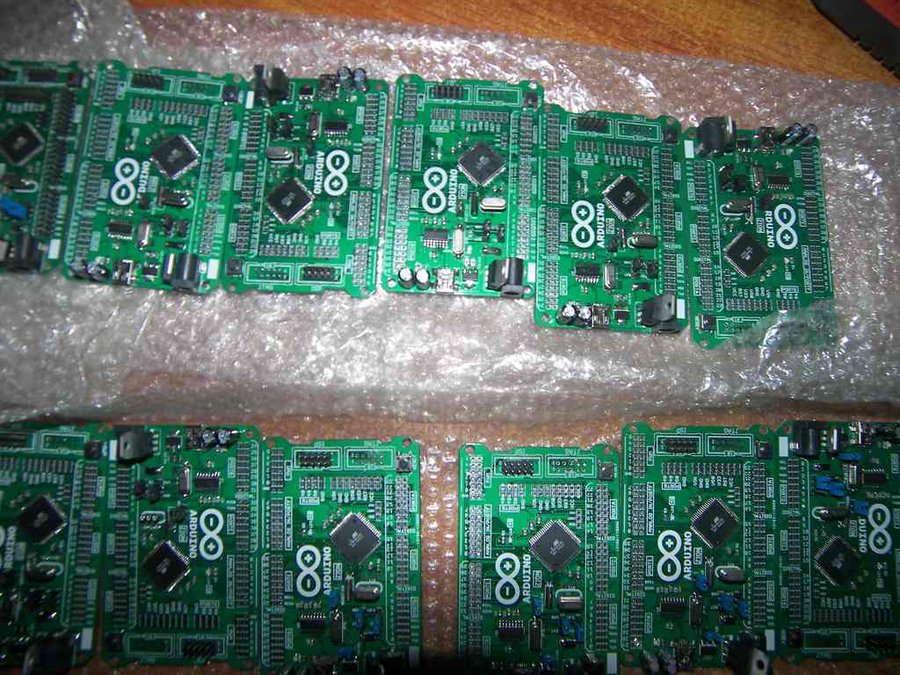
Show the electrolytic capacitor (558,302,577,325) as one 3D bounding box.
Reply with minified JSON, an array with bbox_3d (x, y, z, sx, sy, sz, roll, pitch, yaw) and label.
[{"bbox_3d":[0.046,-0.009,0.249,0.005,0.011,0.005,3,78,-4],"label":"electrolytic capacitor"}]

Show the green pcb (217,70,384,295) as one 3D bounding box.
[{"bbox_3d":[-0.061,-0.066,0.260,0.063,0.013,0.099,2,79,3],"label":"green pcb"}]

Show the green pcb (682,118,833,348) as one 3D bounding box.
[{"bbox_3d":[0.133,-0.045,0.265,0.063,0.013,0.099,1,82,-4],"label":"green pcb"}]

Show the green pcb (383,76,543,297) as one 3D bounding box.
[{"bbox_3d":[0.007,-0.066,0.260,0.063,0.013,0.099,3,80,0],"label":"green pcb"}]

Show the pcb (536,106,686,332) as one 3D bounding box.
[{"bbox_3d":[0.069,-0.052,0.259,0.063,0.013,0.099,3,80,-5],"label":"pcb"}]

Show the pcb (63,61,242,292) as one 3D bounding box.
[{"bbox_3d":[-0.122,-0.068,0.257,0.063,0.013,0.099,5,82,-2],"label":"pcb"}]

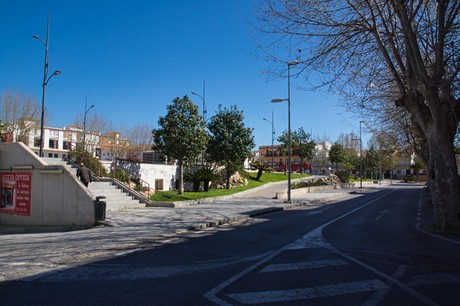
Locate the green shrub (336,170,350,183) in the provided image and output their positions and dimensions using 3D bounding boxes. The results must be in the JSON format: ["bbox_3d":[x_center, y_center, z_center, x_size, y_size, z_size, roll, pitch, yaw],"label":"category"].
[{"bbox_3d":[14.856,3.068,45.000,1.800,1.600,1.800,-1,-4,29],"label":"green shrub"}]

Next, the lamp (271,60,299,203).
[{"bbox_3d":[3.409,-1.331,21.327,1.770,8.720,0.300,-1,-4,29],"label":"lamp"}]

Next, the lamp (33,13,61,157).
[{"bbox_3d":[-13.325,-4.883,24.806,3.400,10.733,0.300,-1,-4,29],"label":"lamp"}]

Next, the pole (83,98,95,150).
[{"bbox_3d":[-21.269,-3.257,51.771,2.100,10.436,0.300,-1,-4,29],"label":"pole"}]

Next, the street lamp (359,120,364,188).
[{"bbox_3d":[16.563,0.243,44.387,1.770,8.675,0.300,-1,-4,29],"label":"street lamp"}]

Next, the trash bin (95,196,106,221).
[{"bbox_3d":[-4.196,1.815,11.231,0.360,0.782,0.360,-1,-4,29],"label":"trash bin"}]

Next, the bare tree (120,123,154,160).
[{"bbox_3d":[-16.239,-1.236,60.150,5.200,7.526,5.200,-1,-4,29],"label":"bare tree"}]

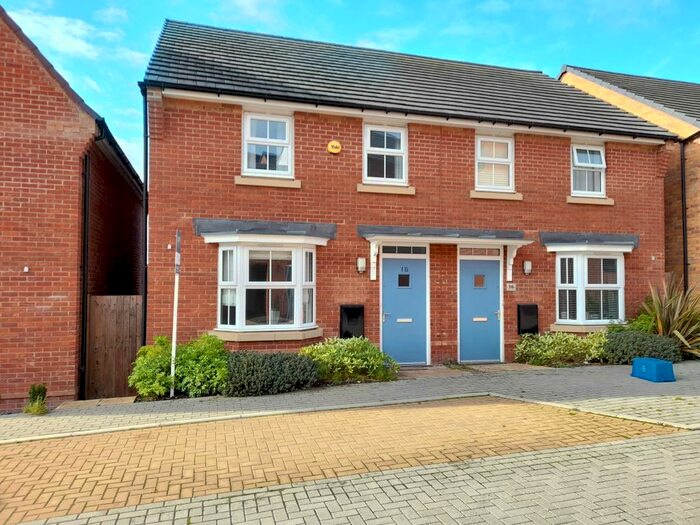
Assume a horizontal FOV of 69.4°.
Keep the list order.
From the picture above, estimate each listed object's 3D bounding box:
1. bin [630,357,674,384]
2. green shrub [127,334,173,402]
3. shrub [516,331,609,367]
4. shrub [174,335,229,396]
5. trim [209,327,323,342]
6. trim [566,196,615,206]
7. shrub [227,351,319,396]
[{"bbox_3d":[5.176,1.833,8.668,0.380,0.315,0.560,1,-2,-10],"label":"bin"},{"bbox_3d":[-2.949,1.564,7.516,0.656,0.905,0.696,1,-2,-15],"label":"green shrub"},{"bbox_3d":[3.952,1.600,9.475,1.819,0.656,0.726,1,-2,-15],"label":"shrub"},{"bbox_3d":[-2.259,1.561,7.727,0.785,0.895,0.736,1,-2,-15],"label":"shrub"},{"bbox_3d":[-1.345,1.198,8.360,1.919,0.149,0.428,1,-2,-15],"label":"trim"},{"bbox_3d":[4.930,-1.257,10.425,1.140,0.140,0.130,1,-2,-16],"label":"trim"},{"bbox_3d":[-1.204,1.697,7.894,1.422,0.626,0.666,1,-2,-15],"label":"shrub"}]

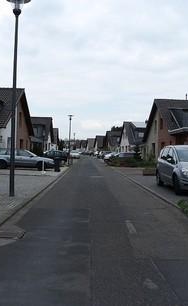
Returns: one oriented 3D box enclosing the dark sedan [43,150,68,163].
[{"bbox_3d":[-4.848,0.424,32.297,4.200,1.440,1.720,1,0,3],"label":"dark sedan"}]

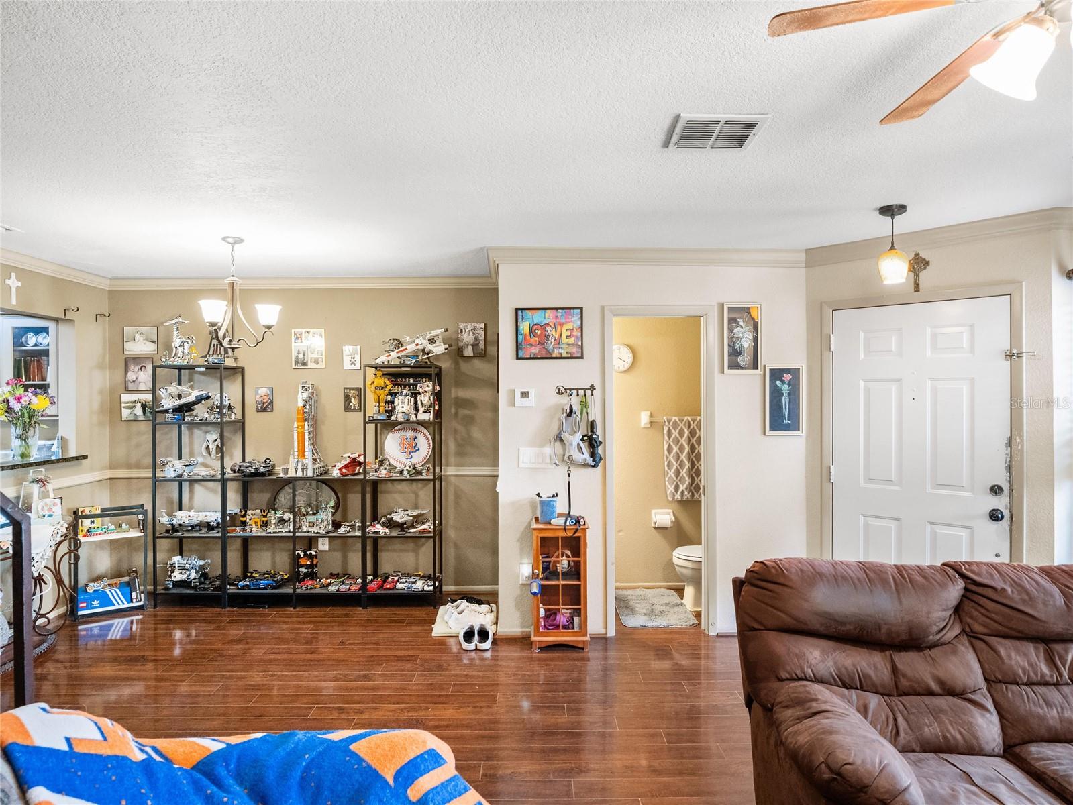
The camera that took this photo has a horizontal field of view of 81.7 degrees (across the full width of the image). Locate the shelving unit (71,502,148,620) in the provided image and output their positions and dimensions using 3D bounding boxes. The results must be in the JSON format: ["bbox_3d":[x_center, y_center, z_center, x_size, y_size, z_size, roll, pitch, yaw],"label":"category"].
[{"bbox_3d":[-3.038,1.129,4.431,0.418,0.721,0.255,-1,1,-36],"label":"shelving unit"}]

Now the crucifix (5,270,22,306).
[{"bbox_3d":[-3.350,-0.729,3.975,0.020,0.205,0.115,0,0,2],"label":"crucifix"}]

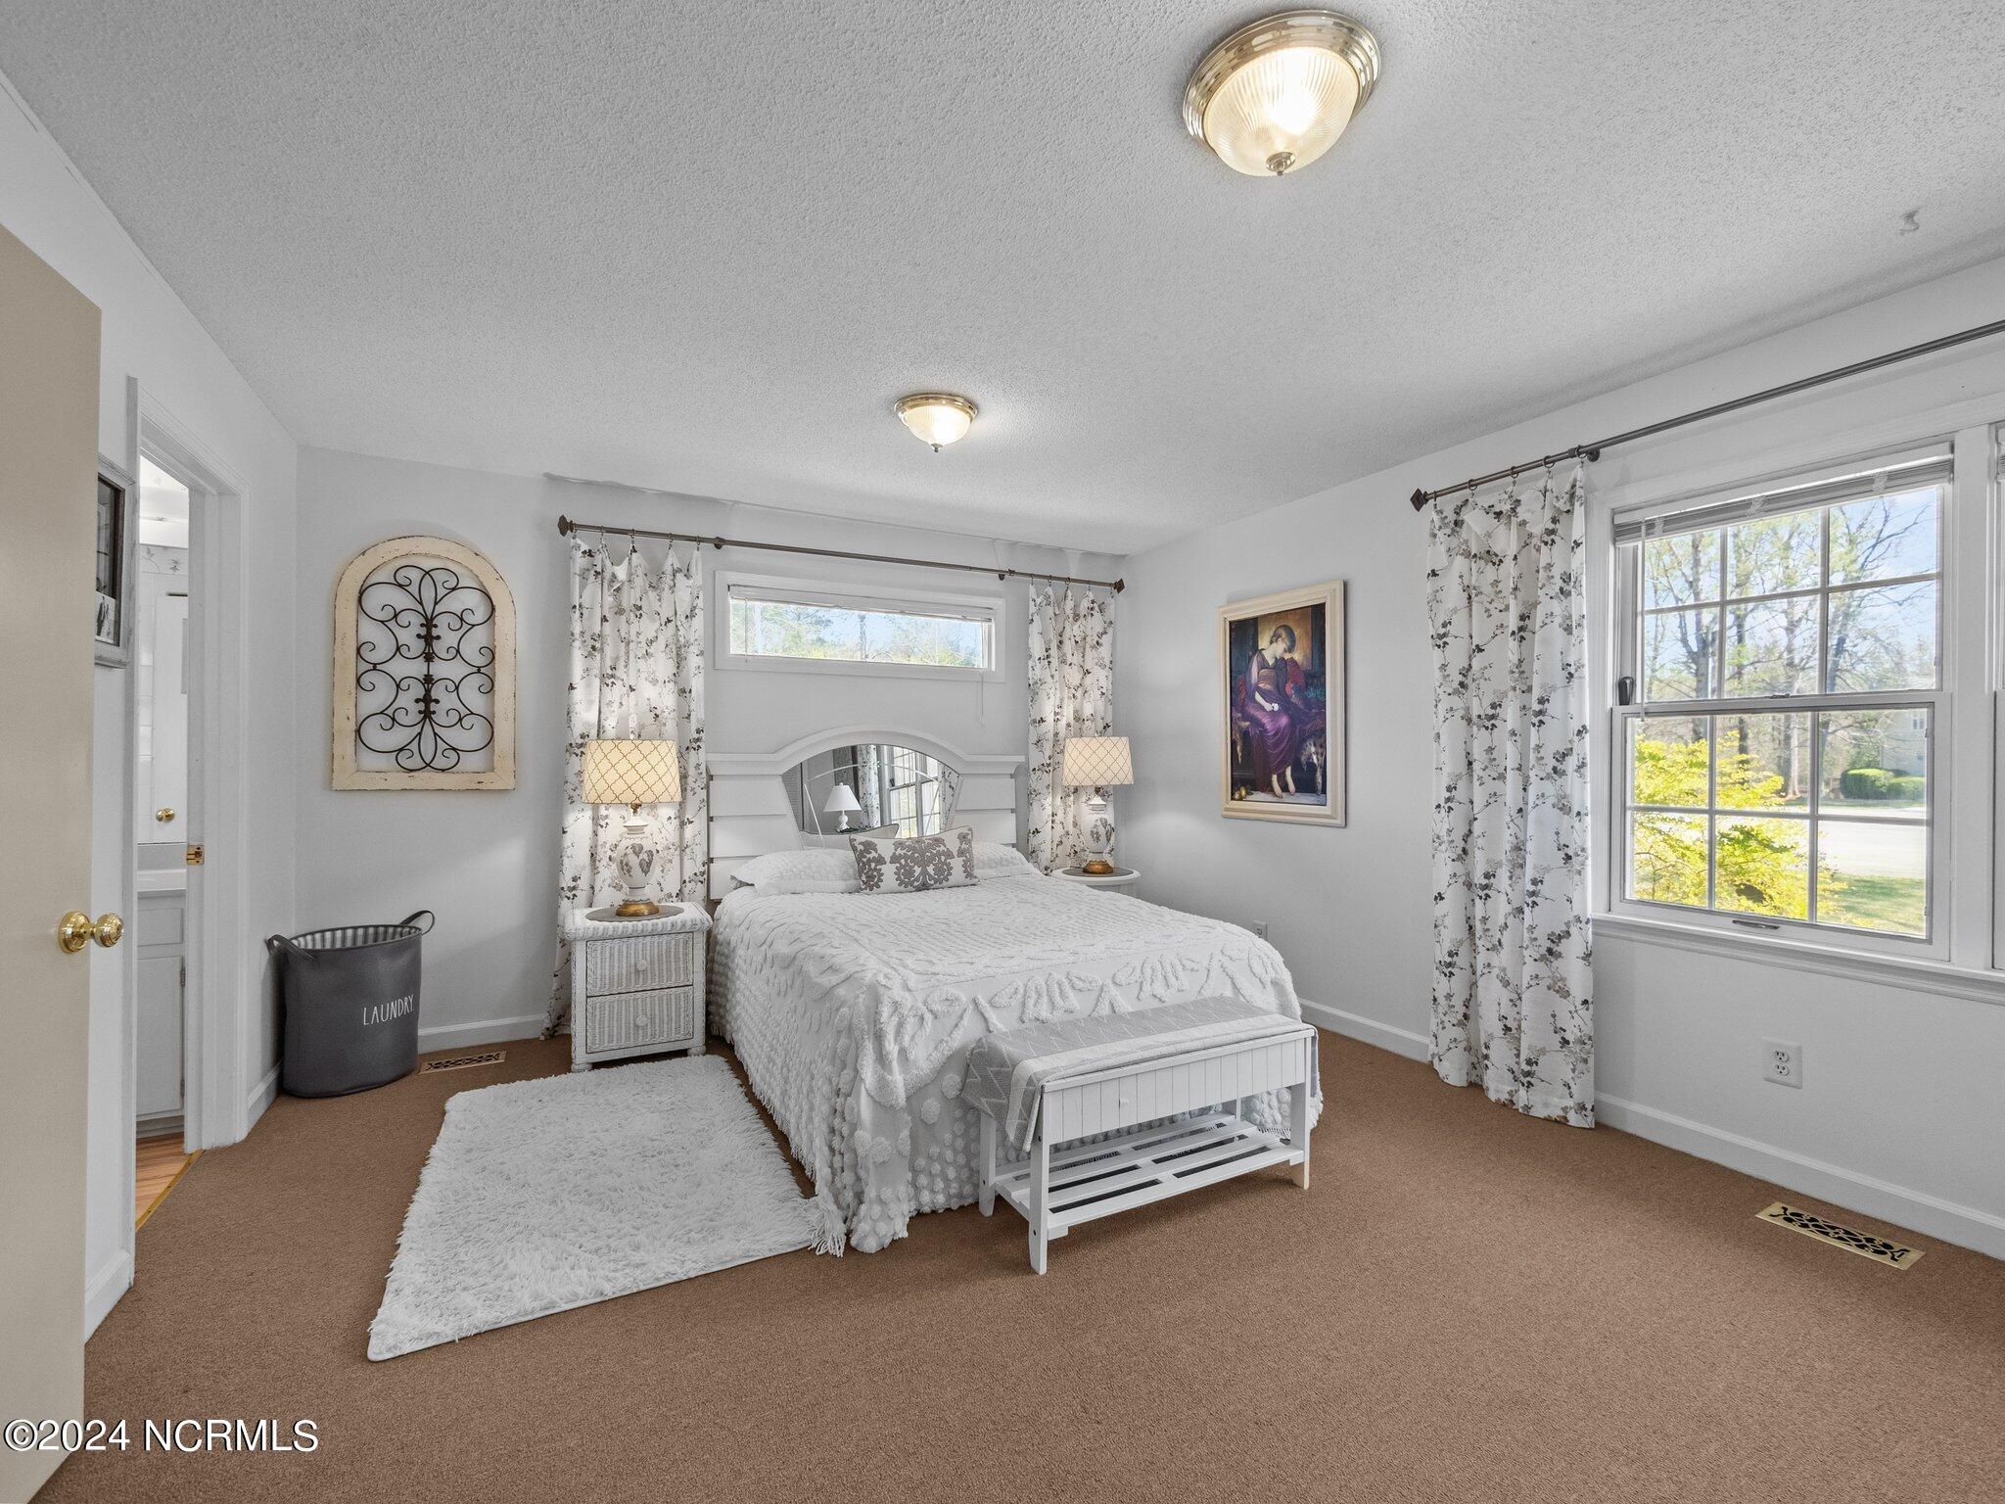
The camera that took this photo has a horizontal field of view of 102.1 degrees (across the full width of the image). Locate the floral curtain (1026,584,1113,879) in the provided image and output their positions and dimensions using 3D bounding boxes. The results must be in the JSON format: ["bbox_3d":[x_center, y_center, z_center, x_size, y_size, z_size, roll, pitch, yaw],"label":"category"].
[{"bbox_3d":[0.404,0.162,4.643,0.560,2.170,0.120,0,0,-26],"label":"floral curtain"}]

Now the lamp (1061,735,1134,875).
[{"bbox_3d":[0.523,0.277,4.401,0.385,0.745,0.385,0,0,0],"label":"lamp"}]

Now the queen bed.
[{"bbox_3d":[-0.147,0.935,3.158,1.640,0.610,1.940,0,0,-27],"label":"queen bed"}]

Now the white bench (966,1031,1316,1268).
[{"bbox_3d":[0.405,1.006,2.242,0.890,0.456,0.350,0,0,-27],"label":"white bench"}]

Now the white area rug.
[{"bbox_3d":[-1.218,1.224,2.506,0.940,0.040,1.440,0,0,-28],"label":"white area rug"}]

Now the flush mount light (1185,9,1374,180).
[{"bbox_3d":[0.504,-1.125,1.476,0.340,0.150,0.340,0,0,0],"label":"flush mount light"}]

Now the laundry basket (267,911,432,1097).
[{"bbox_3d":[-2.455,0.949,3.069,0.390,0.570,0.460,0,0,28],"label":"laundry basket"}]

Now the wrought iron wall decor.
[{"bbox_3d":[-2.371,-0.367,3.346,0.620,1.050,0.040,0,0,-26],"label":"wrought iron wall decor"}]

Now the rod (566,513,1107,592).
[{"bbox_3d":[-0.595,-0.981,4.134,2.947,0.085,0.100,0,0,-27],"label":"rod"}]

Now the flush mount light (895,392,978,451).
[{"bbox_3d":[-0.226,-1.123,2.834,0.292,0.146,0.292,0,0,0],"label":"flush mount light"}]

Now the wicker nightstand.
[{"bbox_3d":[-1.532,0.960,3.400,0.550,0.575,0.420,0,0,-26],"label":"wicker nightstand"}]

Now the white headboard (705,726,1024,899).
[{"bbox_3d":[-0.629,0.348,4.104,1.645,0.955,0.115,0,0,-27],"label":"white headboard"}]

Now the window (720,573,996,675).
[{"bbox_3d":[-0.673,-0.625,4.199,1.510,0.455,0.090,0,0,-27],"label":"window"}]

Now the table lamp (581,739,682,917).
[{"bbox_3d":[-1.534,0.303,3.396,0.385,0.745,0.385,0,0,-26],"label":"table lamp"}]

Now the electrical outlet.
[{"bbox_3d":[2.207,0.879,2.295,0.013,0.117,0.078,0,0,-29],"label":"electrical outlet"}]

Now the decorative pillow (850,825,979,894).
[{"bbox_3d":[-0.383,0.486,3.683,0.550,0.285,0.130,0,-28,-30],"label":"decorative pillow"}]

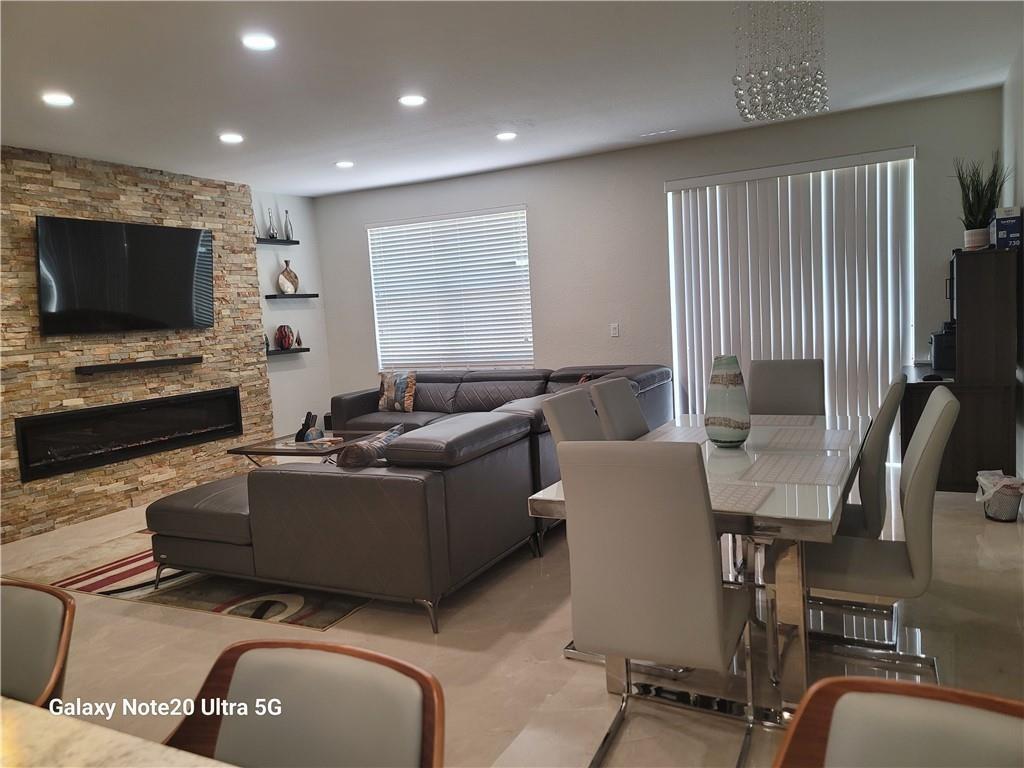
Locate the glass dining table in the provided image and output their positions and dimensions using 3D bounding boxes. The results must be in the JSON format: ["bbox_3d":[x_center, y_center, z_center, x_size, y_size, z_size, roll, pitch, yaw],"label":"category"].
[{"bbox_3d":[0.903,0.642,2.968,0.887,0.765,1.840,0,6,29],"label":"glass dining table"}]

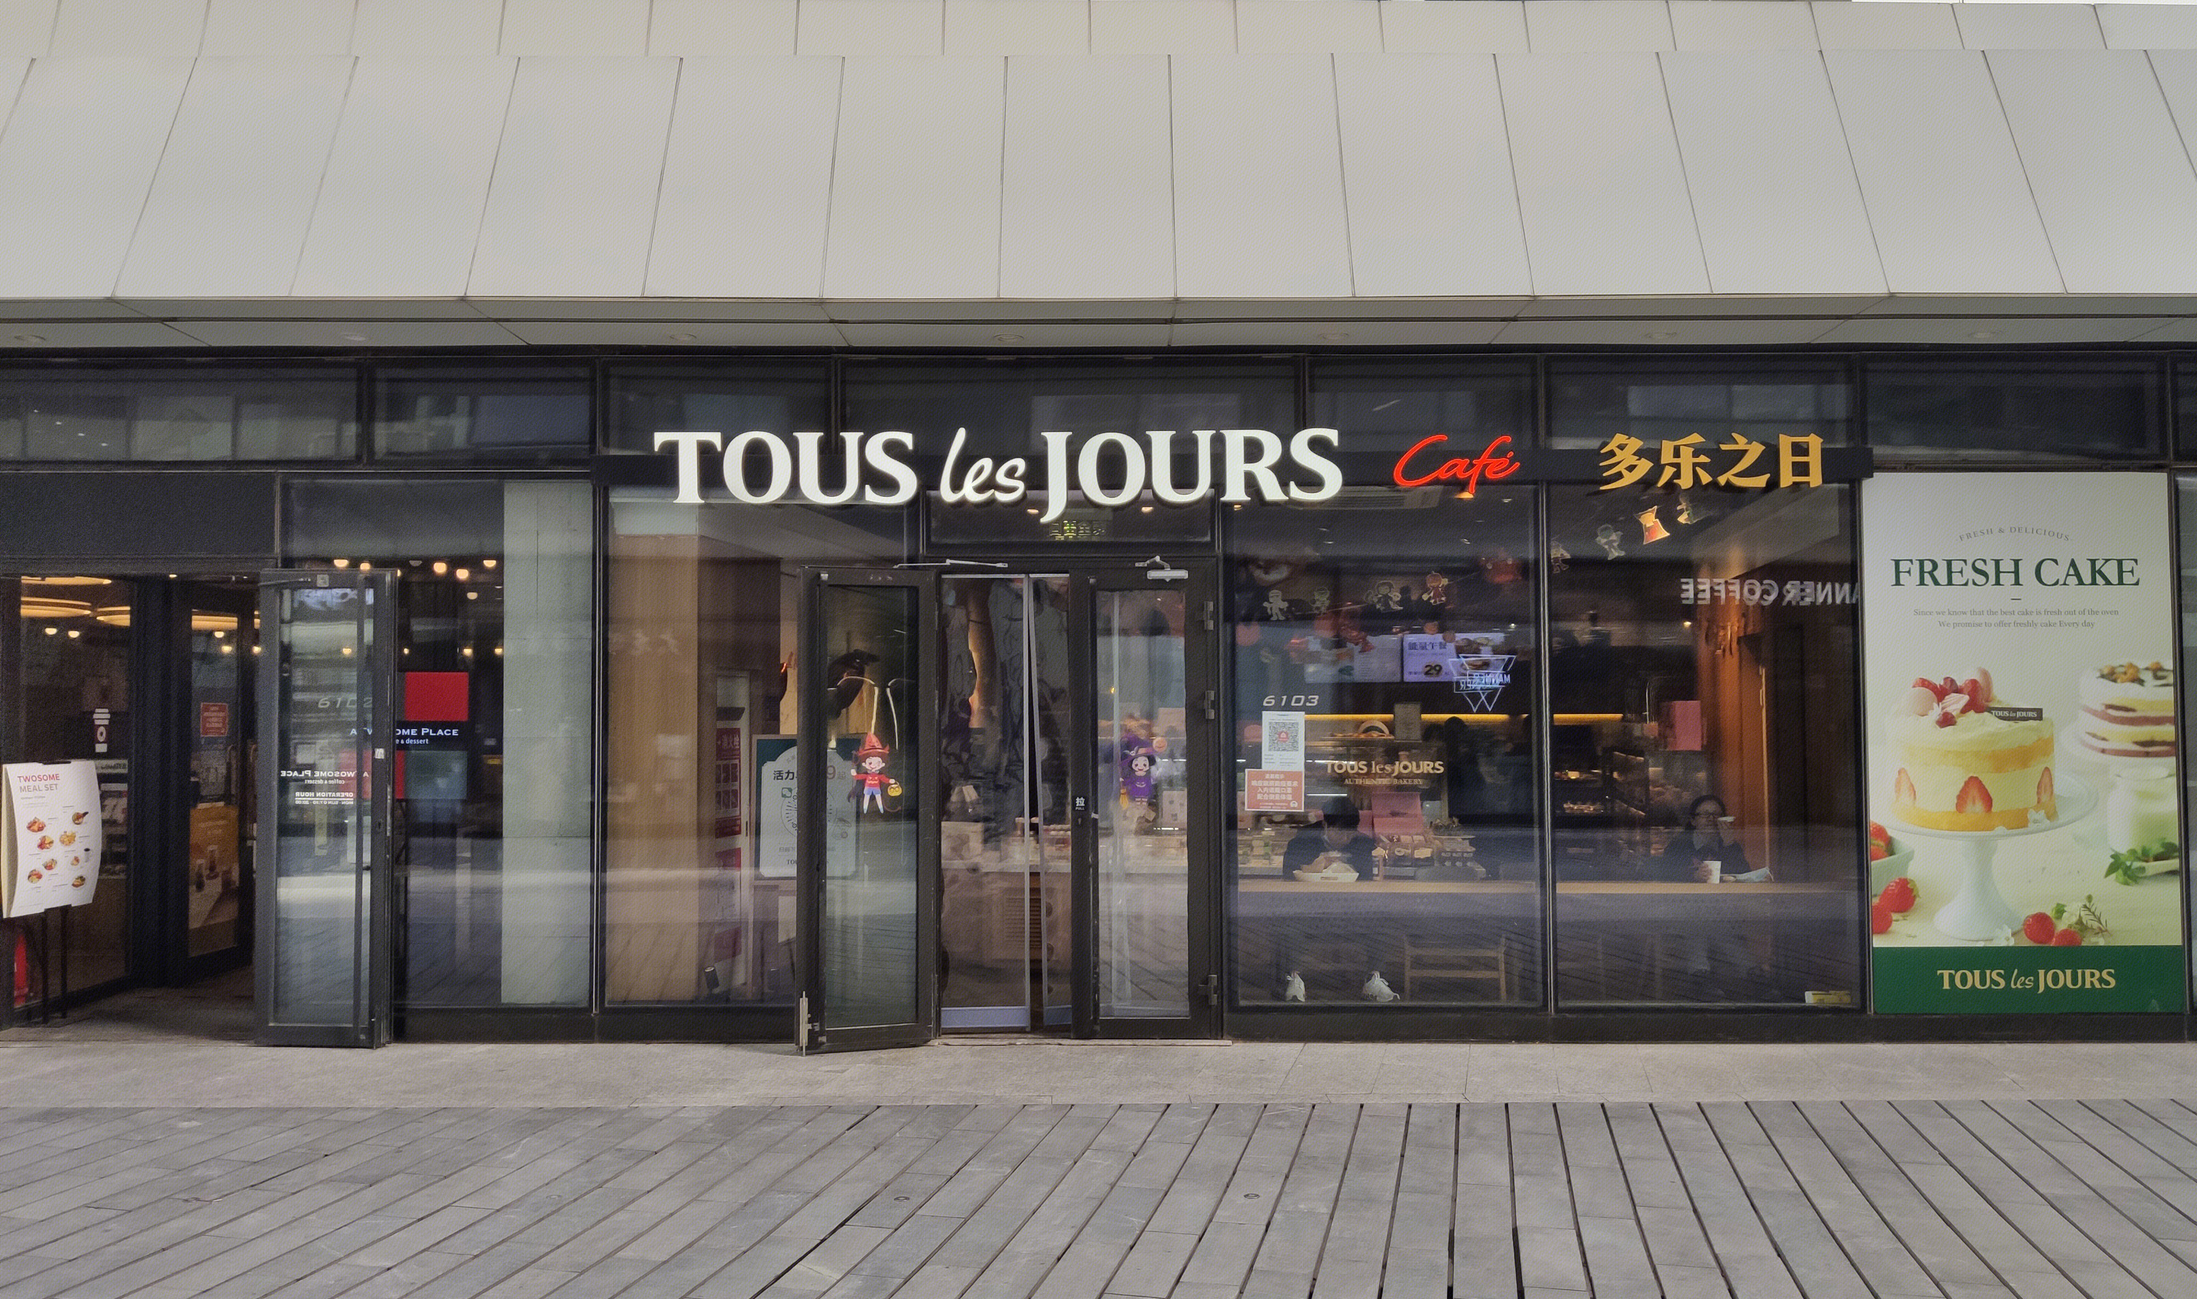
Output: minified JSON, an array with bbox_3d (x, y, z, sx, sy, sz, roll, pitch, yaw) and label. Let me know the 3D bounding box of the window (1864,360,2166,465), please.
[{"bbox_3d":[4.607,-1.206,8.278,1.472,0.528,0.080,0,-2,0],"label":"window"}]

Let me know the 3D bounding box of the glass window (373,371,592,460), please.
[{"bbox_3d":[-3.092,-1.174,8.280,1.094,0.463,0.080,0,-2,0],"label":"glass window"}]

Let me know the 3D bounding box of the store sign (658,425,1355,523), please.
[{"bbox_3d":[-0.484,-0.864,8.098,3.386,0.474,0.100,0,-2,0],"label":"store sign"}]

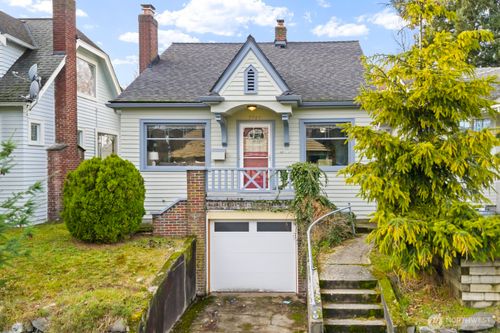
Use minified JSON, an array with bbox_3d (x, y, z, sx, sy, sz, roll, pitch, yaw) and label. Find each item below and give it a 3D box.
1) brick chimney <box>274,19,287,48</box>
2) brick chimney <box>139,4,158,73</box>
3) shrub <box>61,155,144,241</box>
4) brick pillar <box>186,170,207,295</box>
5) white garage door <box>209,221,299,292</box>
[{"bbox_3d":[1.360,-5.800,17.100,0.520,1.300,0.520,0,0,1],"label":"brick chimney"},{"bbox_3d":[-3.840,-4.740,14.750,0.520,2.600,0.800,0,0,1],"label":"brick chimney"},{"bbox_3d":[-3.750,0.800,9.900,2.080,2.200,2.000,0,0,1],"label":"shrub"},{"bbox_3d":[-1.420,1.790,10.550,0.500,3.300,0.460,0,1,0],"label":"brick pillar"},{"bbox_3d":[0.100,2.430,10.500,2.340,1.970,0.100,0,0,1],"label":"white garage door"}]

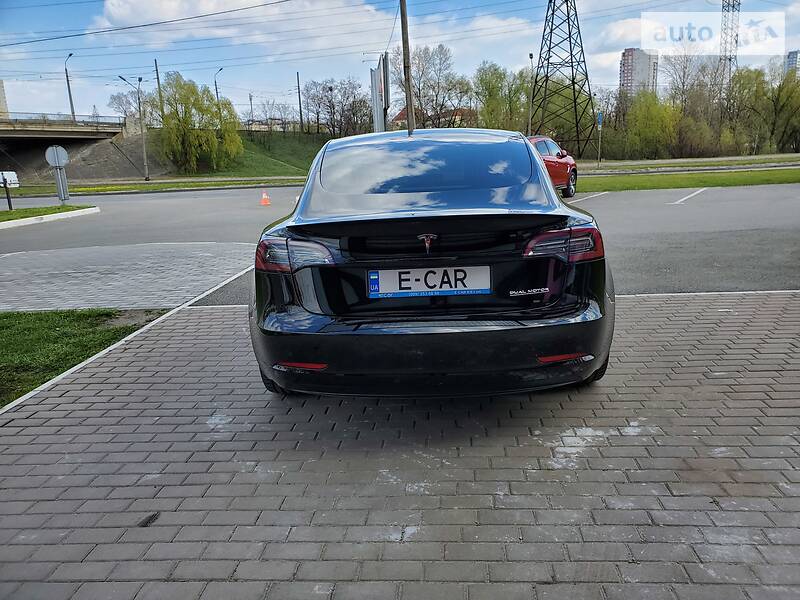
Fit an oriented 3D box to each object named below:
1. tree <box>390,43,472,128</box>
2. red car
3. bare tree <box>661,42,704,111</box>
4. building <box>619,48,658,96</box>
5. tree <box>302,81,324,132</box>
[{"bbox_3d":[5.219,-34.719,99.496,13.514,14.758,12.163,-2,13,0],"label":"tree"},{"bbox_3d":[3.193,-3.427,15.778,1.860,1.650,4.550,7,16,33],"label":"red car"},{"bbox_3d":[34.675,-24.675,73.774,4.918,13.039,4.918,-2,13,0],"label":"bare tree"},{"bbox_3d":[205.915,-173.093,518.694,25.000,80.497,21.000,-6,14,-13],"label":"building"},{"bbox_3d":[-13.892,-31.004,96.526,3.499,8.040,3.499,-2,13,0],"label":"tree"}]

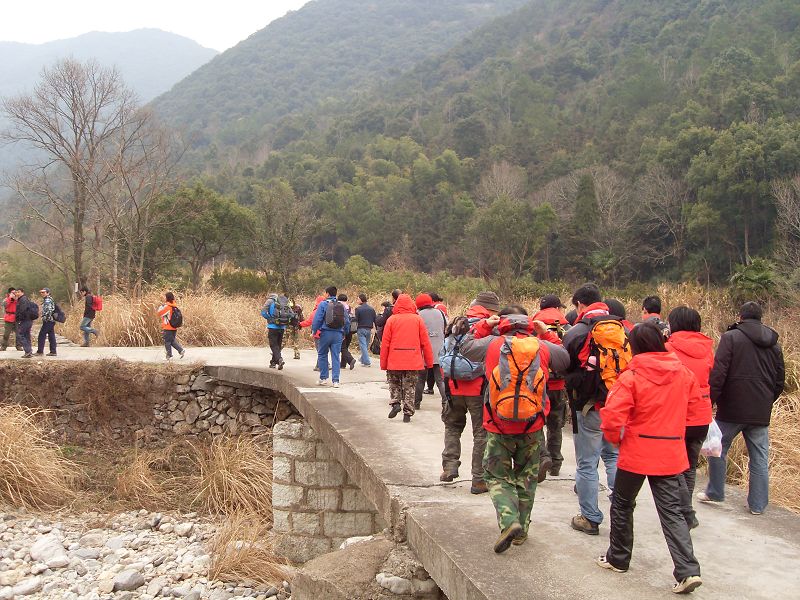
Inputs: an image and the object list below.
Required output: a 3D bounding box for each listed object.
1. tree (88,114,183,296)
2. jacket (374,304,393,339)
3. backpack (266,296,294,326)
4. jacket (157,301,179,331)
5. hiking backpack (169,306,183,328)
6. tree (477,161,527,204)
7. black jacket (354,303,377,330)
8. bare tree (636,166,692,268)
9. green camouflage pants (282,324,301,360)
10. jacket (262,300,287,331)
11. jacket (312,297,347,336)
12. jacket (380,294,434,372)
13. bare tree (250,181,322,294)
[{"bbox_3d":[-10.208,-3.338,33.000,3.630,7.640,3.450,0,1,0],"label":"tree"},{"bbox_3d":[-0.295,0.448,17.400,0.400,0.700,0.480,1,1,37],"label":"jacket"},{"bbox_3d":[-2.418,0.237,17.600,0.400,0.630,0.320,-1,1,-37],"label":"backpack"},{"bbox_3d":[-5.742,0.395,21.100,0.420,0.720,0.480,0,1,26],"label":"jacket"},{"bbox_3d":[-5.484,0.417,20.980,0.230,0.530,0.310,0,1,26],"label":"hiking backpack"},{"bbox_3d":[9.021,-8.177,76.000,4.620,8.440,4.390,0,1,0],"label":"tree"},{"bbox_3d":[-0.763,0.370,19.200,0.480,0.630,0.340,0,1,-25],"label":"black jacket"},{"bbox_3d":[20.803,-6.307,67.000,4.540,8.310,4.310,0,1,0],"label":"bare tree"},{"bbox_3d":[-2.702,1.029,21.200,0.480,0.900,0.380,1,1,37],"label":"green camouflage pants"},{"bbox_3d":[-2.609,0.303,17.850,0.560,0.670,0.420,-1,1,-37],"label":"jacket"},{"bbox_3d":[-1.214,0.283,15.150,0.620,0.680,0.360,0,1,-24],"label":"jacket"},{"bbox_3d":[0.100,0.431,11.350,0.700,1.000,0.420,0,1,-6],"label":"jacket"},{"bbox_3d":[-4.911,-2.358,37.000,3.120,5.630,2.960,0,1,0],"label":"bare tree"}]

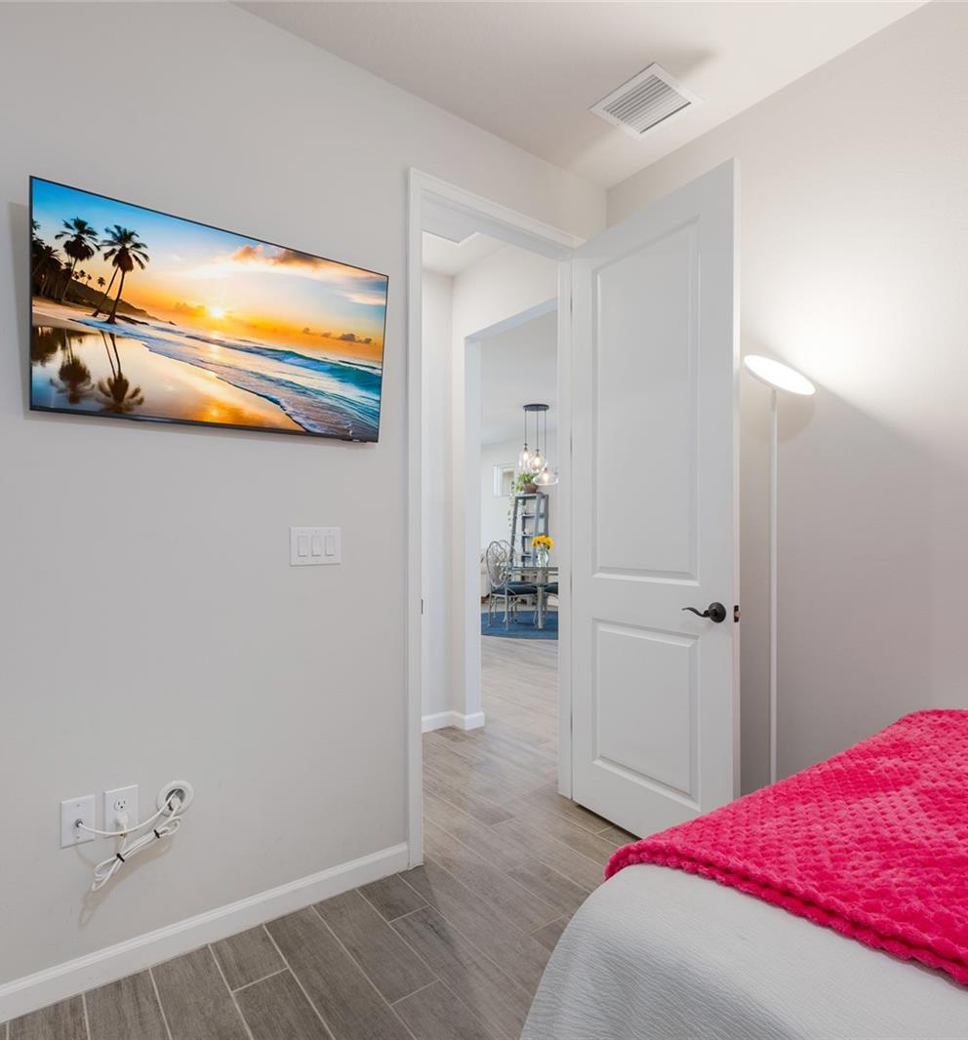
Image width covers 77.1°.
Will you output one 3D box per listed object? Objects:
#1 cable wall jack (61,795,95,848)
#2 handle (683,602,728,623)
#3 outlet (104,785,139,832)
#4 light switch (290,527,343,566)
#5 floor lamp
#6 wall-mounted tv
[{"bbox_3d":[-1.068,0.793,1.597,0.075,0.120,0.008,1,-1,-37],"label":"cable wall jack"},{"bbox_3d":[0.751,0.317,2.077,0.065,0.069,0.135,1,-1,-33],"label":"handle"},{"bbox_3d":[-0.989,0.795,1.657,0.077,0.120,0.008,1,-1,-37],"label":"outlet"},{"bbox_3d":[-0.549,0.087,1.991,0.172,0.121,0.009,1,-1,-37],"label":"light switch"},{"bbox_3d":[0.965,0.346,1.994,0.260,1.830,0.260,1,-1,-24],"label":"floor lamp"},{"bbox_3d":[-0.748,-0.553,1.806,0.965,0.560,0.060,1,6,-36],"label":"wall-mounted tv"}]

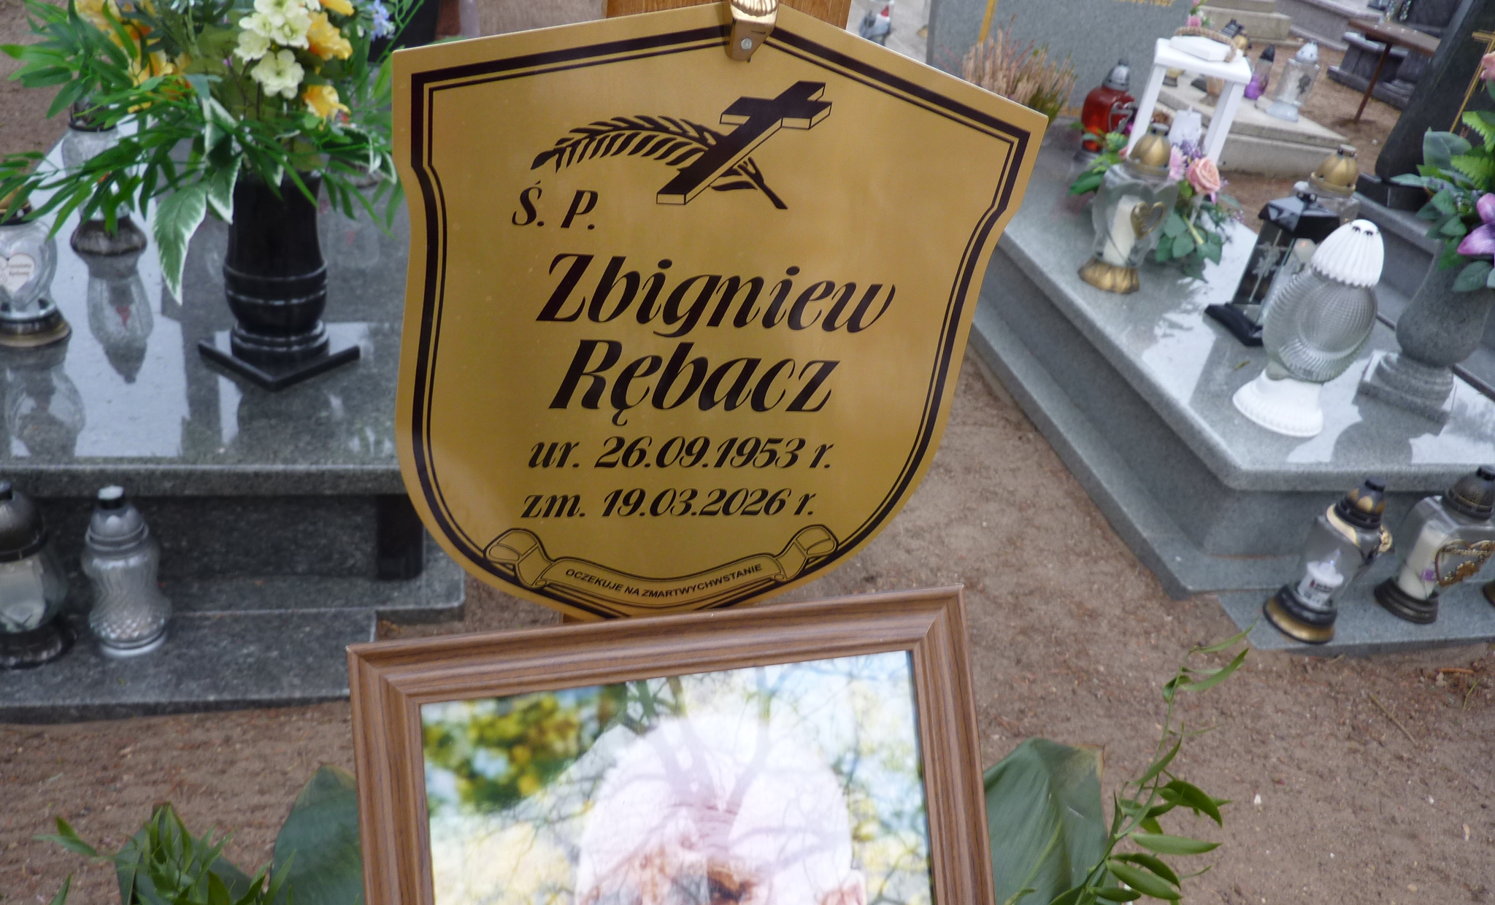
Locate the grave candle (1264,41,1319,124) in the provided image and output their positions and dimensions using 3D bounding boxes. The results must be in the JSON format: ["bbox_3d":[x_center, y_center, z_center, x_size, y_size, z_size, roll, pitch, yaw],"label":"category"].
[{"bbox_3d":[2.361,-1.605,4.644,0.135,0.290,0.135,-5,34,-23],"label":"grave candle"}]

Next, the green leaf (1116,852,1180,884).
[{"bbox_3d":[0.260,0.272,0.705,0.052,0.012,0.016,23,29,-2],"label":"green leaf"}]

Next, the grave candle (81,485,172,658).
[{"bbox_3d":[-0.759,0.141,1.310,0.100,0.224,0.100,12,31,3],"label":"grave candle"}]

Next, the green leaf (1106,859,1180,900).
[{"bbox_3d":[0.257,0.278,0.700,0.054,0.010,0.018,24,32,2],"label":"green leaf"}]

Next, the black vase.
[{"bbox_3d":[-0.648,-0.254,1.493,0.152,0.275,0.152,26,34,24],"label":"black vase"}]

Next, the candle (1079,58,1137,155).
[{"bbox_3d":[1.111,-1.050,3.312,0.150,0.275,0.125,-3,33,-21],"label":"candle"}]

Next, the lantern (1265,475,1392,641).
[{"bbox_3d":[0.942,0.161,1.715,0.115,0.281,0.122,-9,36,-29],"label":"lantern"}]

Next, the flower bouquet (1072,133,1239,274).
[{"bbox_3d":[0.980,-0.601,2.600,0.340,0.250,0.260,1,32,-14],"label":"flower bouquet"}]

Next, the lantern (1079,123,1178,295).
[{"bbox_3d":[0.828,-0.529,2.322,0.165,0.334,0.135,-1,32,-17],"label":"lantern"}]

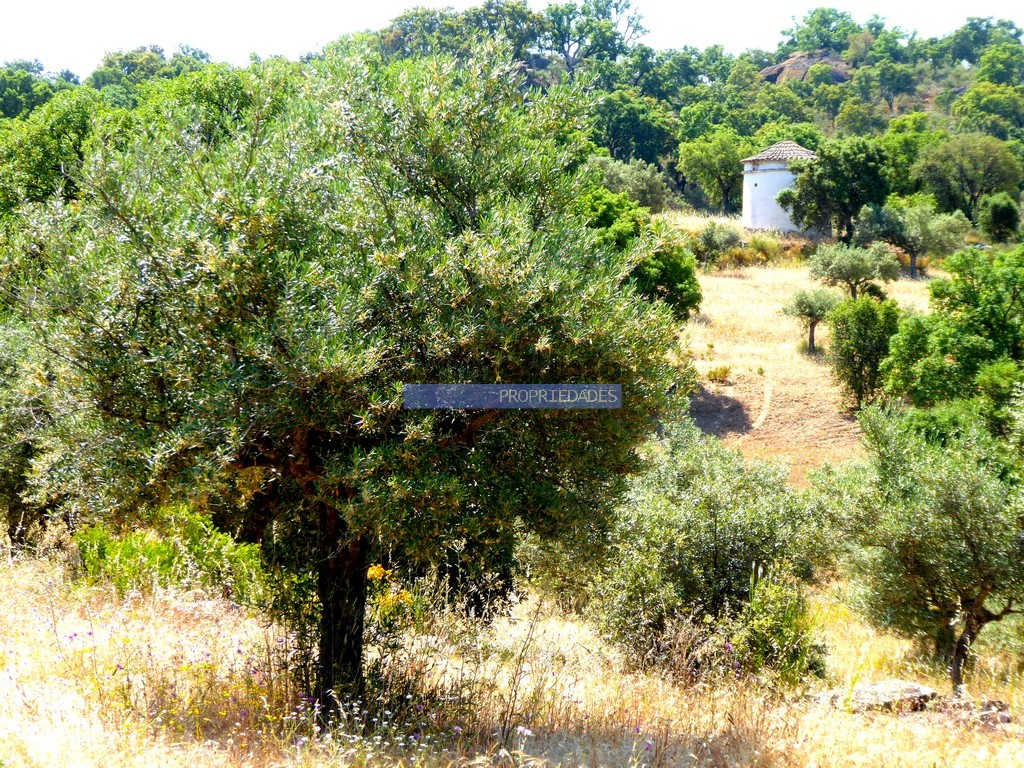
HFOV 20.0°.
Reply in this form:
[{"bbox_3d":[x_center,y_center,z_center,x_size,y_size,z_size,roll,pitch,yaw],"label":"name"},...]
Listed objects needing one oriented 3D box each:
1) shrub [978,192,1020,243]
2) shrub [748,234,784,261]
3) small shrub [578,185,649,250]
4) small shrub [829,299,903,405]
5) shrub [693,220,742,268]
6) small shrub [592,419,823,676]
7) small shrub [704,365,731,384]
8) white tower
[{"bbox_3d":[23.206,-7.926,138.000,1.999,2.380,1.999,0,0,0],"label":"shrub"},{"bbox_3d":[11.325,-6.052,129.000,1.602,1.379,1.522,0,0,0],"label":"shrub"},{"bbox_3d":[3.571,-5.717,102.000,2.463,2.604,2.463,0,0,0],"label":"small shrub"},{"bbox_3d":[8.730,-0.807,72.000,1.838,2.732,1.746,0,0,0],"label":"small shrub"},{"bbox_3d":[9.003,-6.111,127.000,2.190,2.103,2.190,0,0,0],"label":"shrub"},{"bbox_3d":[1.575,1.321,23.000,1.841,2.063,1.749,0,0,0],"label":"small shrub"},{"bbox_3d":[5.387,-0.249,76.000,0.682,0.524,0.648,0,0,0],"label":"small shrub"},{"bbox_3d":[13.019,-9.239,137.000,4.442,4.537,4.442,0,0,0],"label":"white tower"}]

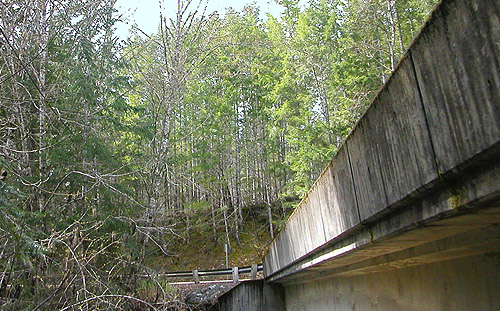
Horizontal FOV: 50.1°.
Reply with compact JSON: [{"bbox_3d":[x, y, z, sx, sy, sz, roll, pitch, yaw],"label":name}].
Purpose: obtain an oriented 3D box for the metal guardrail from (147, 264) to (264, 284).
[{"bbox_3d":[-2.181,5.792,25.701,8.100,0.760,0.800,-14,-20,38],"label":"metal guardrail"}]

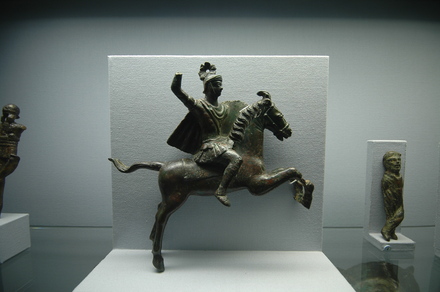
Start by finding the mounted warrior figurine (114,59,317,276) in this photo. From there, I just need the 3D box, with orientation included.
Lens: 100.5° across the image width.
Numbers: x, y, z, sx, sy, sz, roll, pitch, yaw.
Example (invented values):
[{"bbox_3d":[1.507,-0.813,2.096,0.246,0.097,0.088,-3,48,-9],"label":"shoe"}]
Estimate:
[{"bbox_3d":[-0.009,0.031,0.228,0.250,0.260,0.095,0,4,0],"label":"mounted warrior figurine"}]

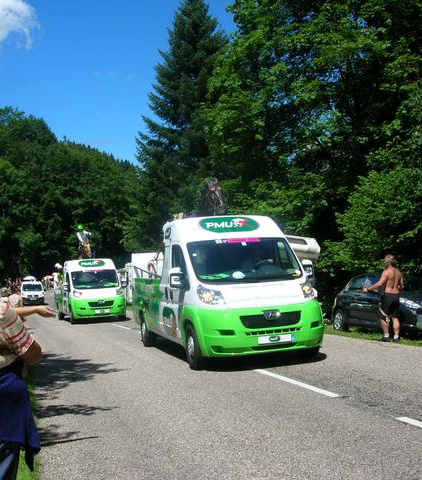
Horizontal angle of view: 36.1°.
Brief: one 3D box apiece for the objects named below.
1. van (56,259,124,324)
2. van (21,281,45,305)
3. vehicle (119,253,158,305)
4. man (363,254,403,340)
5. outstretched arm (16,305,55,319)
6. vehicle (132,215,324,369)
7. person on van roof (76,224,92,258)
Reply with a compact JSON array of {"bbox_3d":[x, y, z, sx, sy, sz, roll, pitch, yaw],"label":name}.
[{"bbox_3d":[-4.940,2.072,26.628,2.070,2.500,5.450,1,-4,-20],"label":"van"},{"bbox_3d":[-14.513,4.365,53.000,1.860,1.900,4.400,1,-4,-15],"label":"van"},{"bbox_3d":[-4.656,2.737,46.000,2.300,3.400,6.300,1,-4,-17],"label":"vehicle"},{"bbox_3d":[3.562,1.207,13.400,0.750,1.800,0.450,-1,-4,5],"label":"man"},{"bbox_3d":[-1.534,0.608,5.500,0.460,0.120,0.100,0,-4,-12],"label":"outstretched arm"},{"bbox_3d":[0.120,0.860,11.956,2.070,2.500,5.450,1,-4,-17],"label":"vehicle"},{"bbox_3d":[-5.367,0.127,27.305,0.660,1.550,0.650,1,-4,-20],"label":"person on van roof"}]

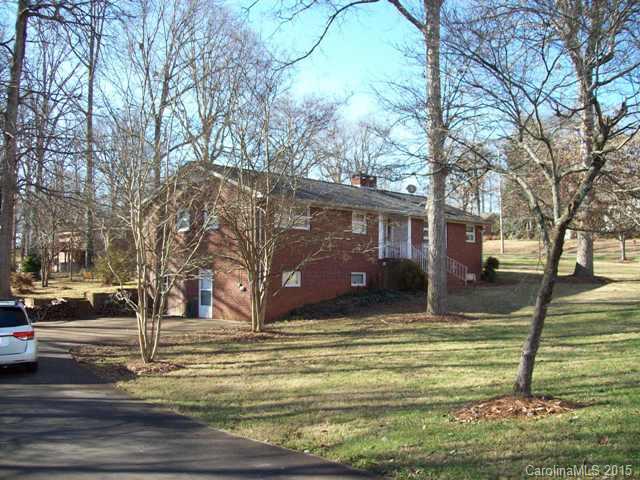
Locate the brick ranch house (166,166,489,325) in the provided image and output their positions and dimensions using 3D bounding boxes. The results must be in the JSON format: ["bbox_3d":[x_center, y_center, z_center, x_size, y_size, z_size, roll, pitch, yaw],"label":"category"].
[{"bbox_3d":[0.414,0.293,35.768,17.045,7.022,9.811,3,-4,-44],"label":"brick ranch house"}]

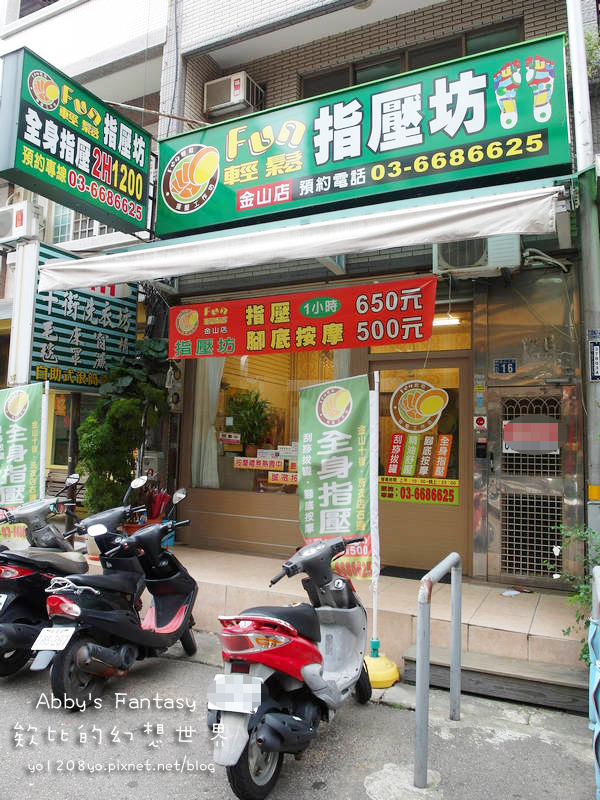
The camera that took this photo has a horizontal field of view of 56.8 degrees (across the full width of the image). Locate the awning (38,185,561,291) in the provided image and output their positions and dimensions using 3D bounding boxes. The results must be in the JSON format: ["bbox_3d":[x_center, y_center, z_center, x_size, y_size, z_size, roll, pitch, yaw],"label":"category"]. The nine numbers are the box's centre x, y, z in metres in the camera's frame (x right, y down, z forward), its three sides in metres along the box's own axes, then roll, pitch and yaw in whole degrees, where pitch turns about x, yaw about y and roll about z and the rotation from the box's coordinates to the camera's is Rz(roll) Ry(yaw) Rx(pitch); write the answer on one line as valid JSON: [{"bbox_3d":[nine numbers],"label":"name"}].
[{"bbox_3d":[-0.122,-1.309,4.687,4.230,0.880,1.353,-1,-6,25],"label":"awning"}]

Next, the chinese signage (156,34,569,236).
[{"bbox_3d":[0.358,-2.477,5.661,4.296,1.145,0.270,-1,-4,25],"label":"chinese signage"}]

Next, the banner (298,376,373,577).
[{"bbox_3d":[0.263,0.577,4.336,0.595,1.532,0.082,-1,-6,25],"label":"banner"}]

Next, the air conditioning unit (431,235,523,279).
[{"bbox_3d":[1.648,-1.427,5.141,0.760,0.550,0.290,-1,-4,25],"label":"air conditioning unit"}]

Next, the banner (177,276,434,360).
[{"bbox_3d":[-0.131,-0.815,5.656,3.007,0.595,0.041,-1,-6,25],"label":"banner"}]

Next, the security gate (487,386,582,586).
[{"bbox_3d":[2.185,0.802,5.202,0.800,1.881,0.065,-1,-6,25],"label":"security gate"}]

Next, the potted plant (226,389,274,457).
[{"bbox_3d":[-0.619,0.304,6.808,0.570,0.860,0.570,1,-4,0],"label":"potted plant"}]

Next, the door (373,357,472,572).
[{"bbox_3d":[1.187,0.635,5.466,0.990,2.079,0.080,-1,-4,25],"label":"door"}]

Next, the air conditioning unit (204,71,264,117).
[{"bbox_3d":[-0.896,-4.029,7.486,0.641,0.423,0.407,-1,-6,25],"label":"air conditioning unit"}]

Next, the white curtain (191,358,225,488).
[{"bbox_3d":[-1.176,0.157,7.014,0.488,1.901,0.130,-1,-6,25],"label":"white curtain"}]

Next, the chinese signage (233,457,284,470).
[{"bbox_3d":[-0.476,0.733,6.362,0.655,0.123,0.020,-1,-4,25],"label":"chinese signage"}]

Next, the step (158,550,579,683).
[{"bbox_3d":[0.219,1.855,5.115,4.400,0.405,1.285,-1,-4,25],"label":"step"}]

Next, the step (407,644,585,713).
[{"bbox_3d":[1.326,1.907,3.763,1.190,0.185,0.240,-1,-4,25],"label":"step"}]

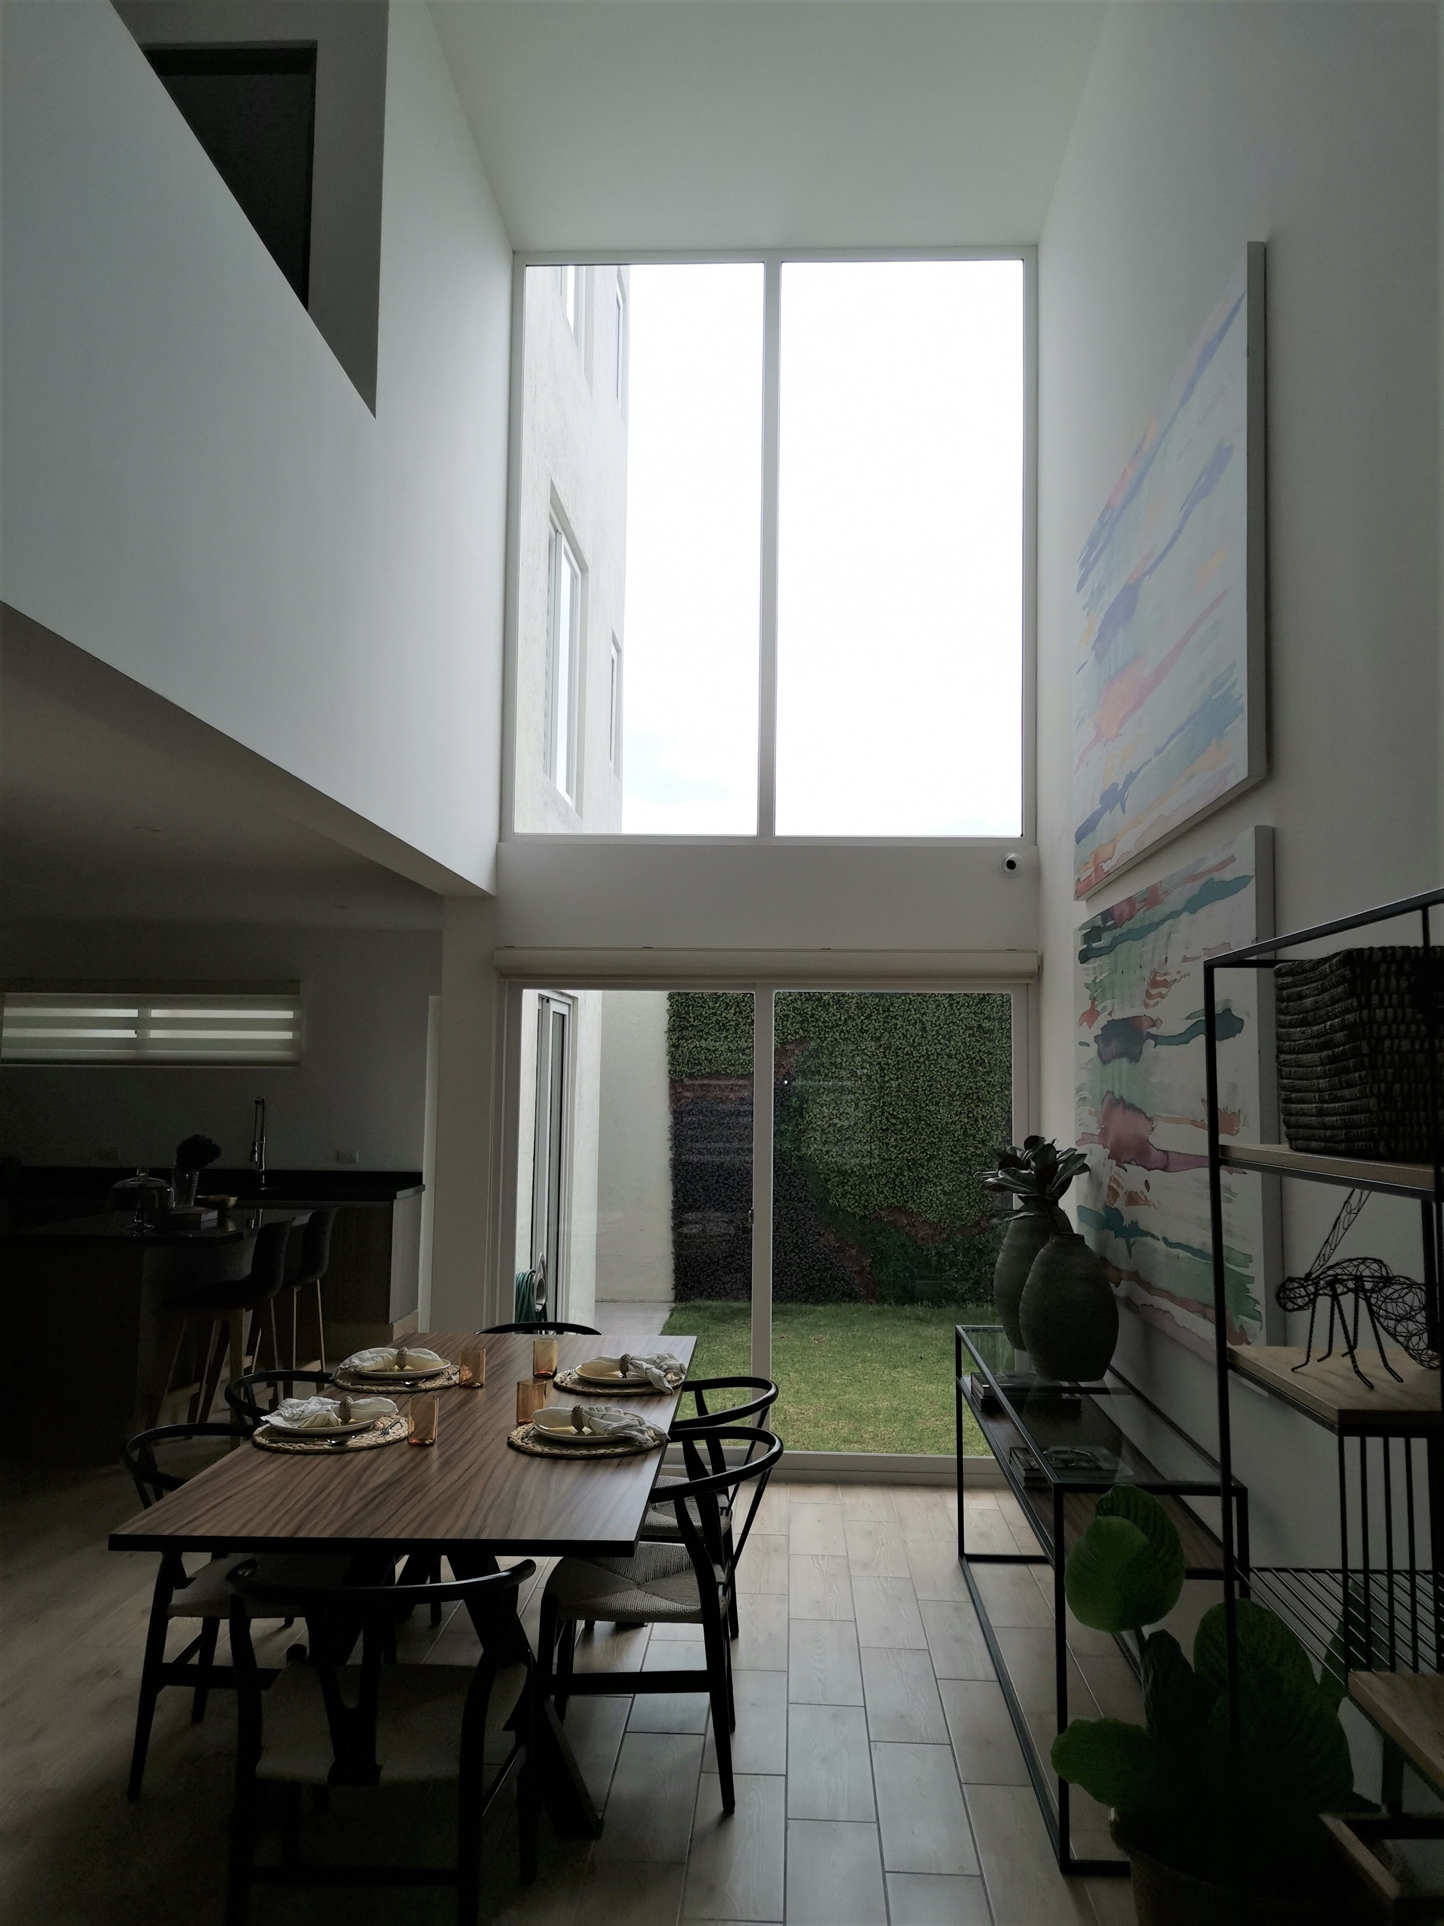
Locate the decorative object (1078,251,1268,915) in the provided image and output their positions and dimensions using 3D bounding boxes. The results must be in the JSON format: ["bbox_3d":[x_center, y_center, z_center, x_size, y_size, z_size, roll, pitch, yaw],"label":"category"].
[{"bbox_3d":[1.247,-0.940,4.244,0.040,1.230,2.000,1,-4,3],"label":"decorative object"}]

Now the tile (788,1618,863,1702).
[{"bbox_3d":[0.295,2.013,4.169,0.200,0.010,0.595,1,-4,3],"label":"tile"}]

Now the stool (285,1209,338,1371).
[{"bbox_3d":[-2.239,1.731,7.410,0.500,0.960,0.460,1,-4,3],"label":"stool"}]

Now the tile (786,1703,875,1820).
[{"bbox_3d":[0.259,1.927,3.496,0.200,0.010,0.600,1,-5,3],"label":"tile"}]

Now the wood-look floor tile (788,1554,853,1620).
[{"bbox_3d":[0.318,2.035,4.712,0.200,0.012,0.592,0,-4,3],"label":"wood-look floor tile"}]

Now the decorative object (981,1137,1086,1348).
[{"bbox_3d":[1.020,0.903,4.699,0.360,0.680,0.350,1,-5,3],"label":"decorative object"}]

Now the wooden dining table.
[{"bbox_3d":[-0.645,1.589,3.904,1.020,0.750,2.206,1,-4,2],"label":"wooden dining table"}]

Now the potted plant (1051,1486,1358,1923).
[{"bbox_3d":[0.815,1.371,2.341,0.550,0.930,0.520,1,-5,3],"label":"potted plant"}]

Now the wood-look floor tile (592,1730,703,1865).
[{"bbox_3d":[-0.156,1.908,3.317,0.200,0.010,0.600,1,-5,3],"label":"wood-look floor tile"}]

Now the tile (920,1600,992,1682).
[{"bbox_3d":[0.719,2.034,4.346,0.200,0.010,0.595,1,-4,3],"label":"tile"}]

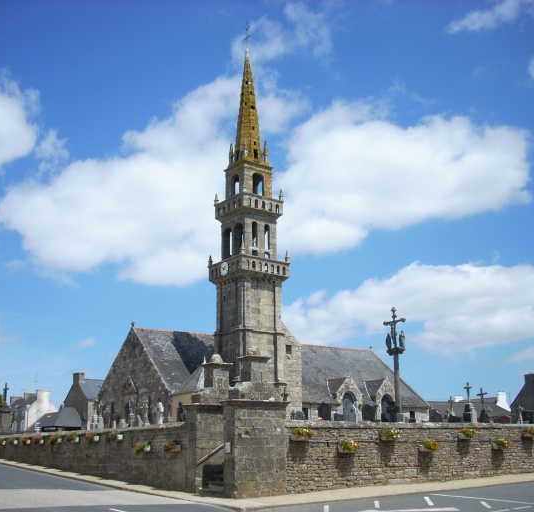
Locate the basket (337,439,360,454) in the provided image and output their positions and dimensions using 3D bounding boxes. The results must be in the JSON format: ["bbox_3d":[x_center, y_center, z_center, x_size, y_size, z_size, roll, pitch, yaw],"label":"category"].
[{"bbox_3d":[2.635,6.160,23.578,0.660,0.474,0.420,10,-17,-34],"label":"basket"}]

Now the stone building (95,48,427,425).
[{"bbox_3d":[1.876,0.961,67.233,27.352,31.904,19.136,10,-17,-34],"label":"stone building"}]

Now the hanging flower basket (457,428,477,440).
[{"bbox_3d":[7.382,6.605,26.982,0.660,0.438,0.420,10,-17,-34],"label":"hanging flower basket"}]

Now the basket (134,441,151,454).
[{"bbox_3d":[-4.470,6.875,26.180,0.420,0.466,0.660,10,-17,-34],"label":"basket"}]

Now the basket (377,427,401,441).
[{"bbox_3d":[4.117,6.015,24.711,0.660,0.452,0.420,10,-17,-34],"label":"basket"}]

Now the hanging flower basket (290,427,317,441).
[{"bbox_3d":[1.133,5.508,22.627,0.660,0.433,0.420,10,-17,-34],"label":"hanging flower basket"}]

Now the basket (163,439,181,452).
[{"bbox_3d":[-3.208,6.366,24.498,0.420,0.450,0.660,10,-17,-34],"label":"basket"}]

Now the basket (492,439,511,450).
[{"bbox_3d":[9.015,7.246,28.032,0.660,0.446,0.420,10,-17,-34],"label":"basket"}]

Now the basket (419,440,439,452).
[{"bbox_3d":[5.693,6.715,25.704,0.660,0.427,0.420,10,-17,-34],"label":"basket"}]

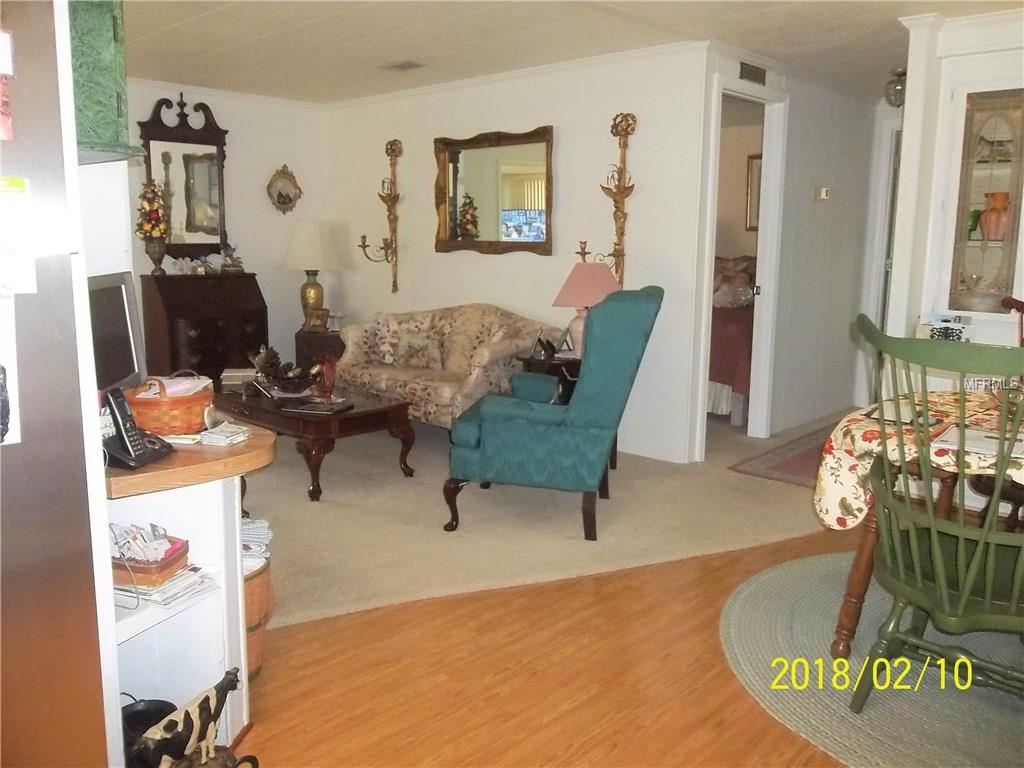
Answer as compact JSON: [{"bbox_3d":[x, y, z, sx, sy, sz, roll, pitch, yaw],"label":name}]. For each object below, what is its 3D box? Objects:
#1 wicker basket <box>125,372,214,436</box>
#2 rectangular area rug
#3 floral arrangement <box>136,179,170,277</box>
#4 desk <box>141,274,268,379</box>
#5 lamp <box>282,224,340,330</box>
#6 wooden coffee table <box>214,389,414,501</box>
[{"bbox_3d":[-0.936,0.047,2.200,0.180,0.160,0.195,0,10,-8],"label":"wicker basket"},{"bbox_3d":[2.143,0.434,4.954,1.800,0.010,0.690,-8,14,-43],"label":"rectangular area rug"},{"bbox_3d":[-2.581,-1.110,5.750,0.247,0.676,0.247,10,14,43],"label":"floral arrangement"},{"bbox_3d":[-2.303,-0.322,6.060,0.454,0.975,0.756,10,14,43],"label":"desk"},{"bbox_3d":[-1.587,-0.840,6.250,0.463,0.861,0.463,-1,9,-9],"label":"lamp"},{"bbox_3d":[-1.184,0.265,4.444,1.264,0.393,0.626,9,12,41],"label":"wooden coffee table"}]

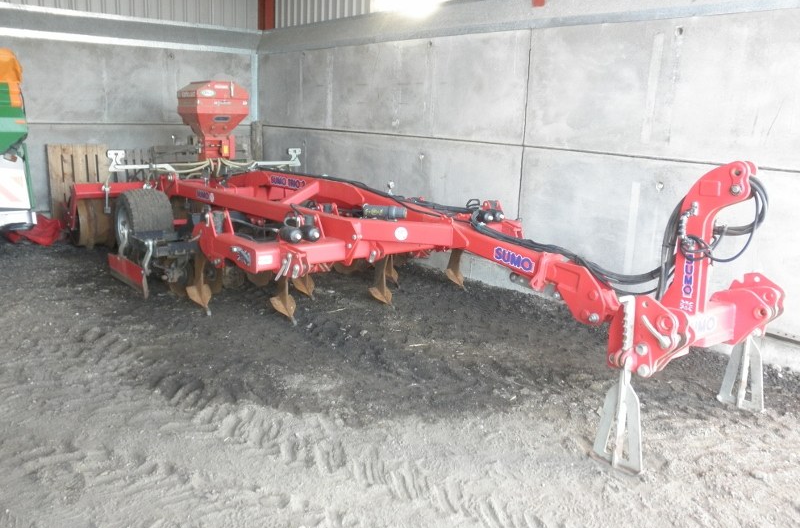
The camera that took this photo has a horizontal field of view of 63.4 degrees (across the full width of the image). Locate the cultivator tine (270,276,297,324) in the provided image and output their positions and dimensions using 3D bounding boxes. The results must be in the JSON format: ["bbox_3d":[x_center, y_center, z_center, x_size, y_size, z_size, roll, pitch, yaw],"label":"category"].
[{"bbox_3d":[-0.990,0.227,5.624,0.270,0.550,0.330,-9,17,-36],"label":"cultivator tine"}]

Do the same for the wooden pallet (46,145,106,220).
[{"bbox_3d":[-4.538,-1.093,9.262,0.800,1.200,0.144,-9,12,-38],"label":"wooden pallet"}]

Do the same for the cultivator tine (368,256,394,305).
[{"bbox_3d":[-0.147,0.122,6.164,0.270,0.550,0.330,-9,17,-36],"label":"cultivator tine"}]

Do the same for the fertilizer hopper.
[{"bbox_3d":[-2.340,-1.812,8.133,0.670,0.940,0.620,-9,17,-36],"label":"fertilizer hopper"}]

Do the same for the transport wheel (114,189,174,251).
[{"bbox_3d":[-2.865,-0.386,7.257,0.410,0.860,0.860,-9,17,-36],"label":"transport wheel"}]

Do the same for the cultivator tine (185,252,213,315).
[{"bbox_3d":[-1.777,0.156,5.817,0.270,0.550,0.330,-9,17,-36],"label":"cultivator tine"}]

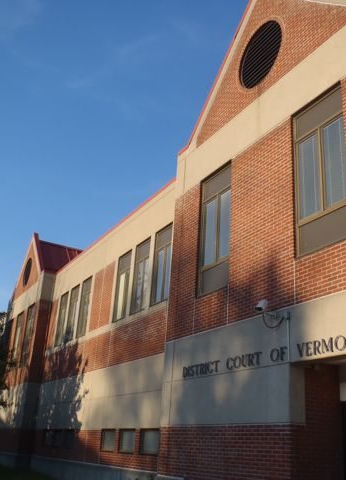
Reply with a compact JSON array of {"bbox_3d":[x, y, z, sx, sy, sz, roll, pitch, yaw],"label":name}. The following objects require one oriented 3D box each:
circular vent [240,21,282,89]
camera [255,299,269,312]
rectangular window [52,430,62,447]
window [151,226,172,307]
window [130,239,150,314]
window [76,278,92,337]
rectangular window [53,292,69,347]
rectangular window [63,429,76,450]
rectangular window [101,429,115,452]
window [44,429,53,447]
[{"bbox_3d":[1.934,-4.009,11.292,0.120,1.500,1.500,15,-25,-26],"label":"circular vent"},{"bbox_3d":[1.460,1.069,8.445,0.125,0.125,0.280,-18,1,43],"label":"camera"},{"bbox_3d":[-4.110,7.055,18.357,0.130,0.580,1.080,16,-25,-26],"label":"rectangular window"},{"bbox_3d":[-0.267,0.708,14.357,0.130,2.200,1.010,16,-25,-26],"label":"window"},{"bbox_3d":[-0.937,1.129,15.854,0.120,2.240,1.040,15,-25,-26],"label":"window"},{"bbox_3d":[-3.319,2.586,19.797,0.120,2.240,1.040,15,-25,-26],"label":"window"},{"bbox_3d":[-4.653,3.379,22.018,0.120,2.240,1.040,15,-25,-26],"label":"rectangular window"},{"bbox_3d":[-3.567,6.954,18.016,0.120,0.610,1.080,15,-25,-26],"label":"rectangular window"},{"bbox_3d":[-1.774,5.628,14.549,0.130,0.570,1.080,16,-25,-26],"label":"rectangular window"},{"bbox_3d":[-4.708,7.422,19.331,0.130,0.580,1.080,16,-25,-26],"label":"window"}]

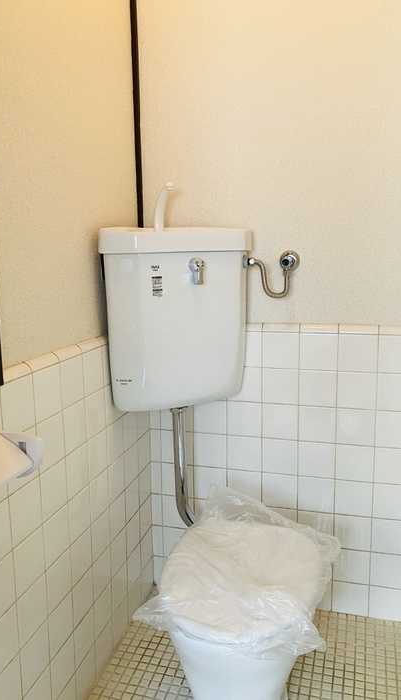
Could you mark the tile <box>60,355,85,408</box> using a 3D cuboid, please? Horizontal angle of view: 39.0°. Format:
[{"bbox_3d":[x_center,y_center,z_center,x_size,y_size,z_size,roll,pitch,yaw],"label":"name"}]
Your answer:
[{"bbox_3d":[-0.295,0.071,1.293,0.008,0.106,0.105,2,10,15],"label":"tile"}]

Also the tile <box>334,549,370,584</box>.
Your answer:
[{"bbox_3d":[0.455,0.651,1.711,0.106,0.106,0.009,2,10,15],"label":"tile"}]

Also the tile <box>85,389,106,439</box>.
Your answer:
[{"bbox_3d":[-0.265,0.160,1.413,0.008,0.106,0.105,2,10,15],"label":"tile"}]

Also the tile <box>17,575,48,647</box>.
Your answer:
[{"bbox_3d":[-0.344,0.527,1.149,0.008,0.105,0.105,2,10,15],"label":"tile"}]

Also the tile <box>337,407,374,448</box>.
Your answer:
[{"bbox_3d":[0.445,0.220,1.617,0.105,0.105,0.009,2,10,16],"label":"tile"}]

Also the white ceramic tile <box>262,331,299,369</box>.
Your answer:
[{"bbox_3d":[0.238,0.002,1.656,0.106,0.106,0.009,2,10,15],"label":"white ceramic tile"}]

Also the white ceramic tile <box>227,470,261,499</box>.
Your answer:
[{"bbox_3d":[0.138,0.426,1.759,0.106,0.106,0.009,2,10,15],"label":"white ceramic tile"}]

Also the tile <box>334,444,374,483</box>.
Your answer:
[{"bbox_3d":[0.446,0.326,1.635,0.105,0.105,0.009,2,10,16],"label":"tile"}]

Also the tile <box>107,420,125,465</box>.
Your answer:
[{"bbox_3d":[-0.236,0.248,1.537,0.008,0.106,0.107,2,10,15],"label":"tile"}]

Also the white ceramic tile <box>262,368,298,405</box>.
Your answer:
[{"bbox_3d":[0.236,0.106,1.669,0.106,0.106,0.008,2,10,16],"label":"white ceramic tile"}]

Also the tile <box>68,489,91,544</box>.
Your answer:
[{"bbox_3d":[-0.294,0.391,1.348,0.009,0.106,0.106,2,10,16],"label":"tile"}]

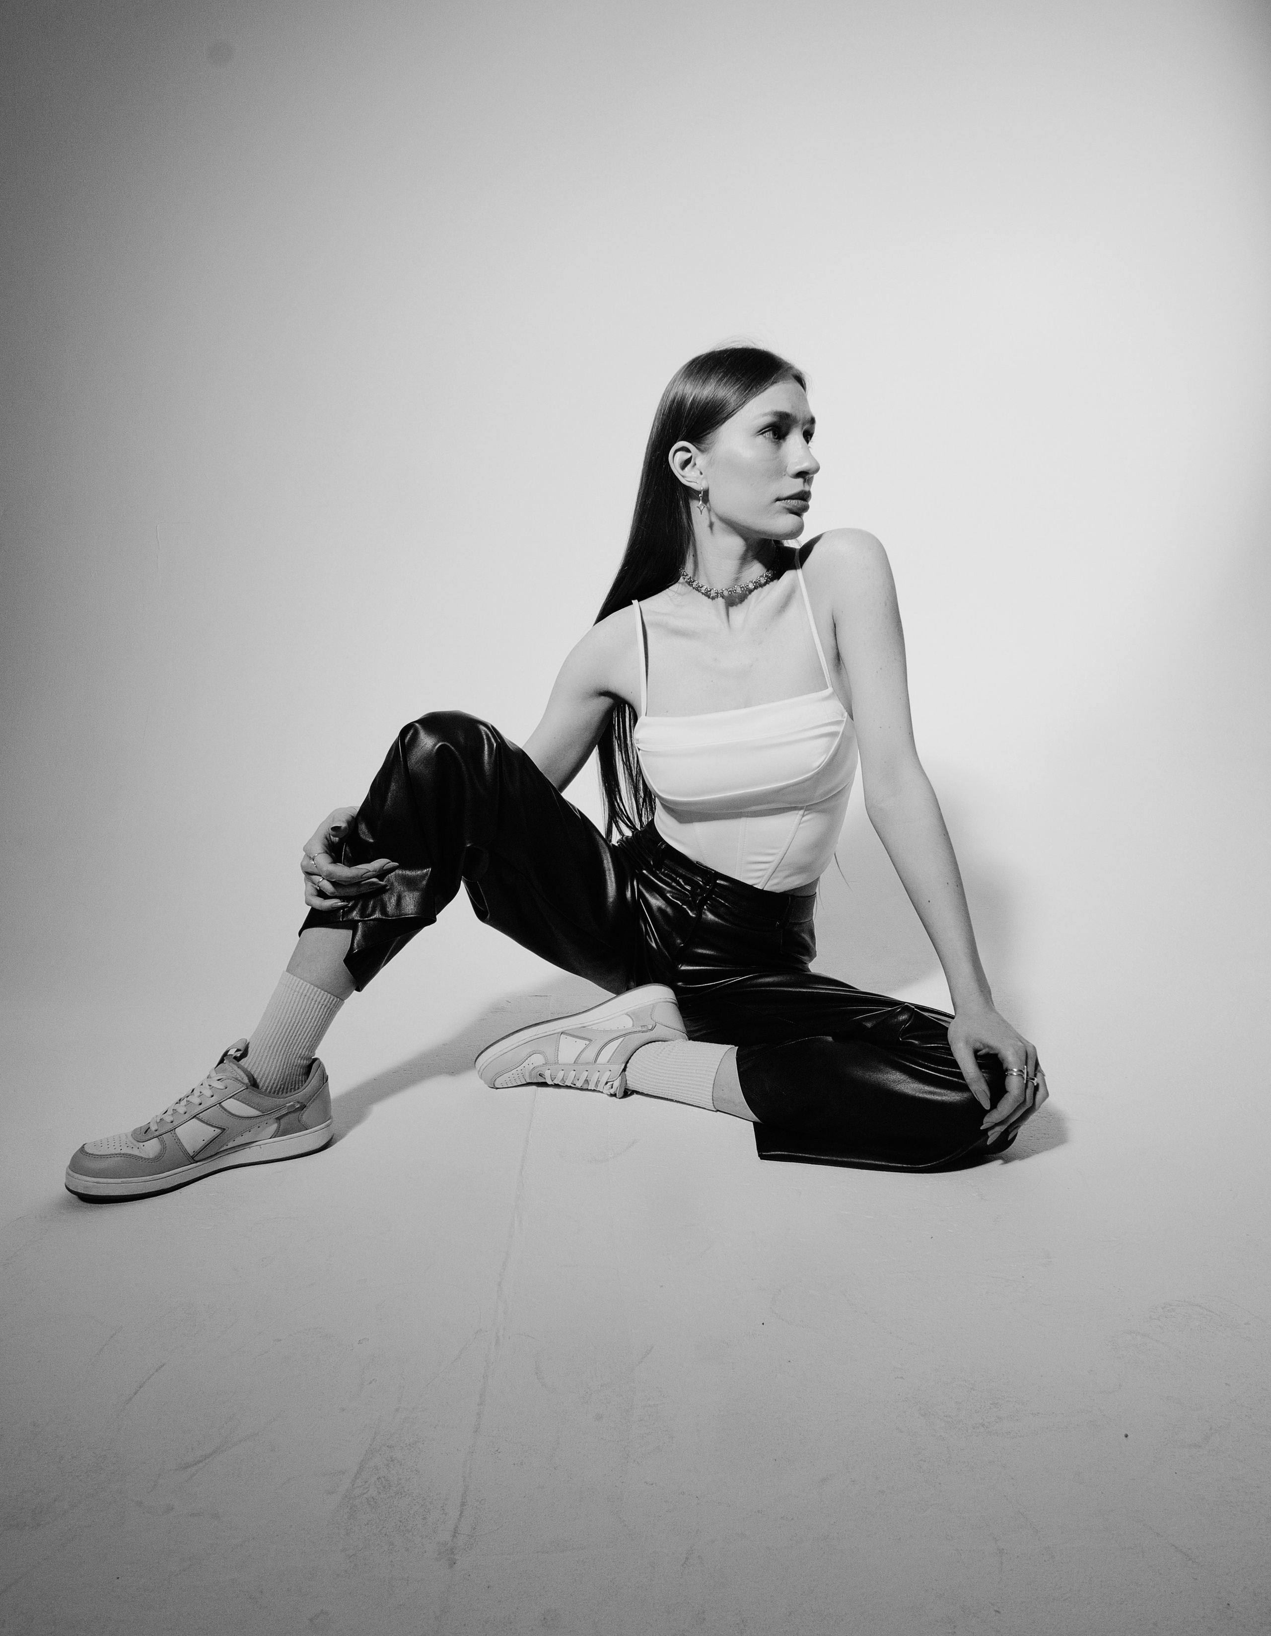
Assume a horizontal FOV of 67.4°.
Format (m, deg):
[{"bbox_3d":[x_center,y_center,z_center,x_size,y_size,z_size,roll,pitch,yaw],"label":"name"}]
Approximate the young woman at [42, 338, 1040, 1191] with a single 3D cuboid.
[{"bbox_3d":[-0.055,-0.107,1.170,1.050,0.930,0.600,1,10,6],"label":"young woman"}]

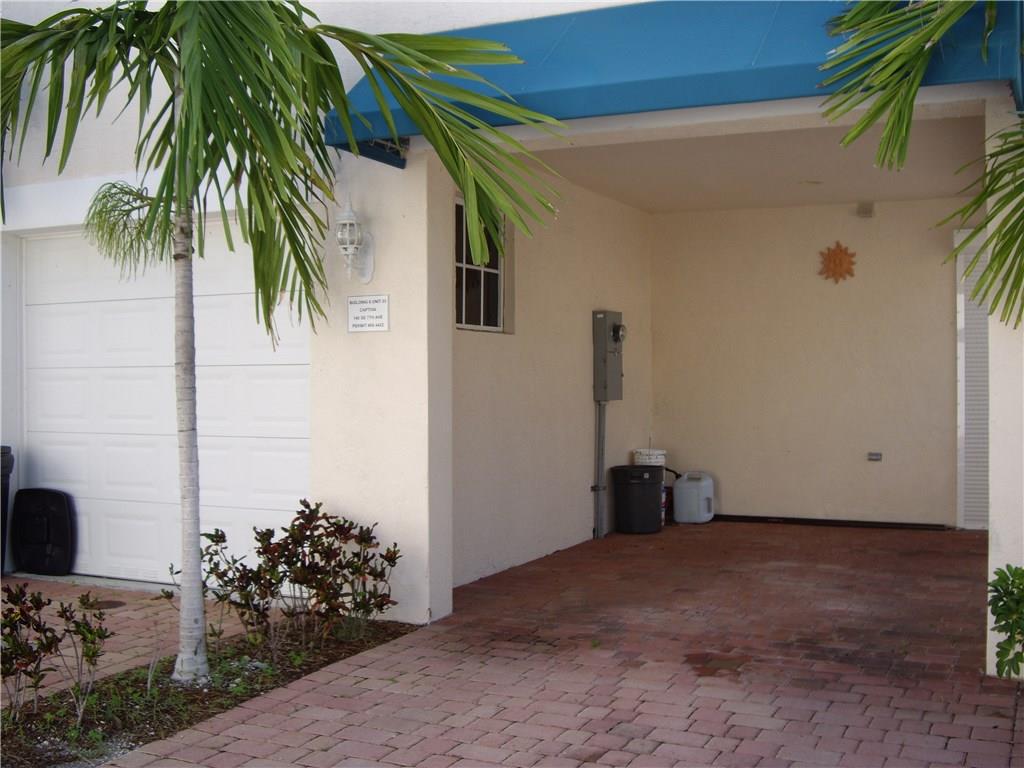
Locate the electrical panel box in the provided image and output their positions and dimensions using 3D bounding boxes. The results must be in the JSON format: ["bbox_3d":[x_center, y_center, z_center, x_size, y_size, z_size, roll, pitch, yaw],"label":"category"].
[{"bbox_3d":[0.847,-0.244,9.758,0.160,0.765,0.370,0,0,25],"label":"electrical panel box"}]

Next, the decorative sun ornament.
[{"bbox_3d":[2.964,-1.099,10.217,0.345,0.385,0.040,0,0,25],"label":"decorative sun ornament"}]

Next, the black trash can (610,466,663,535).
[{"bbox_3d":[1.109,1.024,10.015,0.475,0.580,0.475,0,0,0],"label":"black trash can"}]

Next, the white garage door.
[{"bbox_3d":[-2.345,0.128,7.548,2.700,2.430,0.070,0,0,25],"label":"white garage door"}]

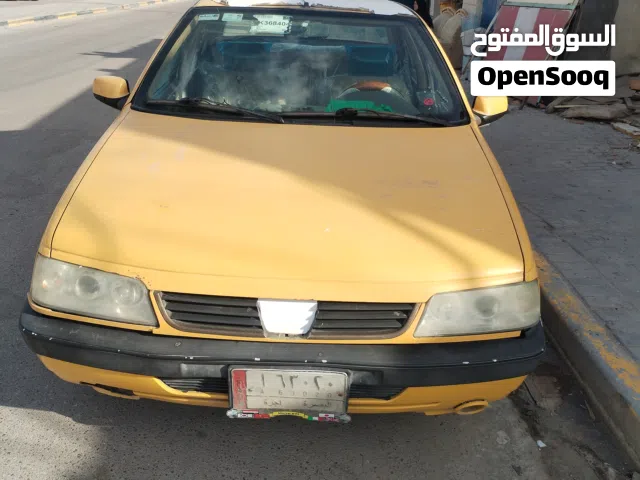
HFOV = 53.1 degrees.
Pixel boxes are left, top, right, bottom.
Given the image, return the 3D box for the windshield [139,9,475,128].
[{"bbox_3d":[-0.072,-0.848,3.071,1.480,0.112,0.830,3,58,-1],"label":"windshield"}]

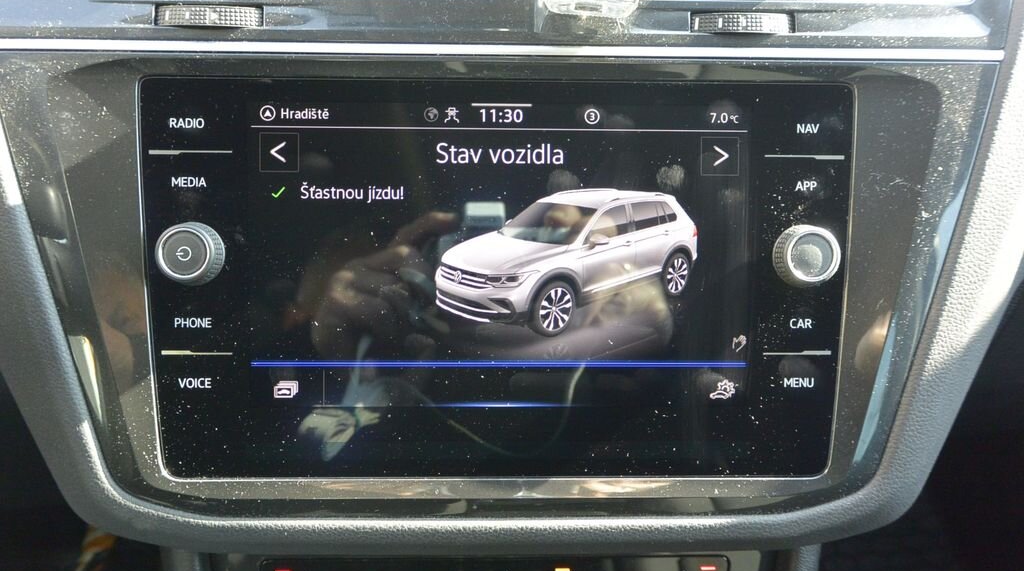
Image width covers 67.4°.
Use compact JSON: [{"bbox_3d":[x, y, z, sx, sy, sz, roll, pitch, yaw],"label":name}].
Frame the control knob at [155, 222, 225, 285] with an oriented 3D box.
[{"bbox_3d":[-0.108,-0.011,0.257,0.022,0.022,0.010,0,0,-2],"label":"control knob"}]

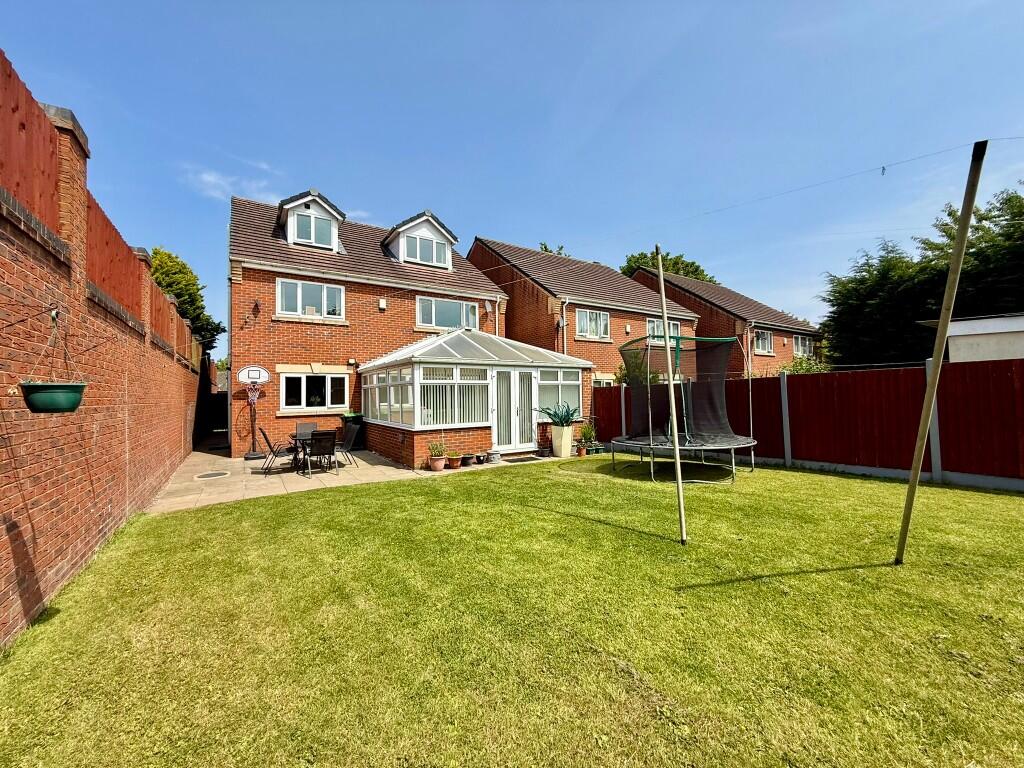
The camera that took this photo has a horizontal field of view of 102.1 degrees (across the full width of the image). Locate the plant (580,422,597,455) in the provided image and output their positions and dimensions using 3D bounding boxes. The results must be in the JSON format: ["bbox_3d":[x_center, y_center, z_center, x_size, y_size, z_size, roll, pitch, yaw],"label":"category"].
[{"bbox_3d":[1.961,1.391,10.626,0.380,0.806,0.380,-1,-2,0],"label":"plant"}]

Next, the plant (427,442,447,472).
[{"bbox_3d":[-1.558,1.497,8.550,0.380,0.554,0.360,-1,-2,0],"label":"plant"}]

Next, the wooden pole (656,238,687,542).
[{"bbox_3d":[1.544,0.034,4.047,0.075,2.937,0.075,3,-10,-34],"label":"wooden pole"}]

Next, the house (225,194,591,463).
[{"bbox_3d":[-5.162,-2.410,15.316,8.800,8.910,14.600,0,-2,-34],"label":"house"}]

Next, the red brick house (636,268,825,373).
[{"bbox_3d":[10.690,-1.919,24.664,8.450,8.950,10.800,0,-2,-34],"label":"red brick house"}]

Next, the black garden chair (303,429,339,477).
[{"bbox_3d":[-3.750,1.338,8.106,0.560,0.880,0.640,0,-2,-38],"label":"black garden chair"}]

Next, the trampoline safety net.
[{"bbox_3d":[3.111,0.125,7.735,2.300,1.860,2.300,-1,-2,1],"label":"trampoline safety net"}]

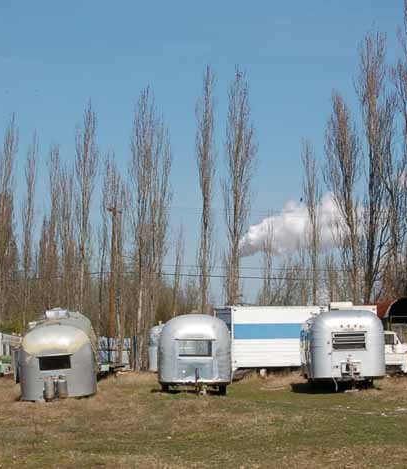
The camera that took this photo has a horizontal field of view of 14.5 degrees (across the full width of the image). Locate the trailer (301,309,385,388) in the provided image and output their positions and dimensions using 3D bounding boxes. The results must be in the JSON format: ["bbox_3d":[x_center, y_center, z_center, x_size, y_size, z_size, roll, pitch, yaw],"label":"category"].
[{"bbox_3d":[4.581,3.844,53.663,2.450,2.600,6.400,0,-4,1],"label":"trailer"}]

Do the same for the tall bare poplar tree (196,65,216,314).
[{"bbox_3d":[0.097,-1.172,104.319,1.300,19.700,1.300,0,-4,0],"label":"tall bare poplar tree"}]

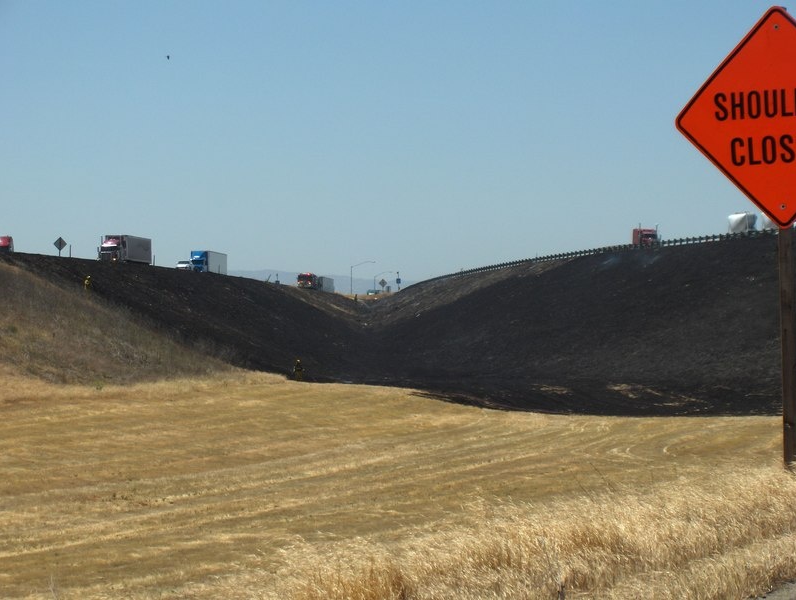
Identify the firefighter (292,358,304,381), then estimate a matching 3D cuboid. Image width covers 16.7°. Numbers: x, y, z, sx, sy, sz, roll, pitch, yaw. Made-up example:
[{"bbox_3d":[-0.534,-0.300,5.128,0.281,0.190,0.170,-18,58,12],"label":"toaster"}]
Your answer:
[{"bbox_3d":[-8.364,5.953,228.000,0.780,1.830,0.500,0,0,-12],"label":"firefighter"}]

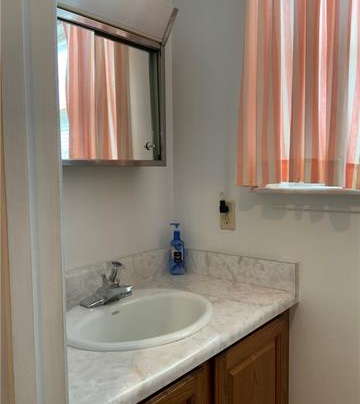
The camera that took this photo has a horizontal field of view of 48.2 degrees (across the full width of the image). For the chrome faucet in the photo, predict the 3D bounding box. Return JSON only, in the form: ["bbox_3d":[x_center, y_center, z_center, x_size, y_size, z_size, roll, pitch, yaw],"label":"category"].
[{"bbox_3d":[-0.214,0.259,1.270,0.147,0.133,0.157,3,5,40],"label":"chrome faucet"}]

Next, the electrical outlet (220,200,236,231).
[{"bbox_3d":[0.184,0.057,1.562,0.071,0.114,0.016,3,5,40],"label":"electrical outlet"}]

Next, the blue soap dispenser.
[{"bbox_3d":[-0.011,0.196,1.670,0.062,0.203,0.056,-2,4,-22],"label":"blue soap dispenser"}]

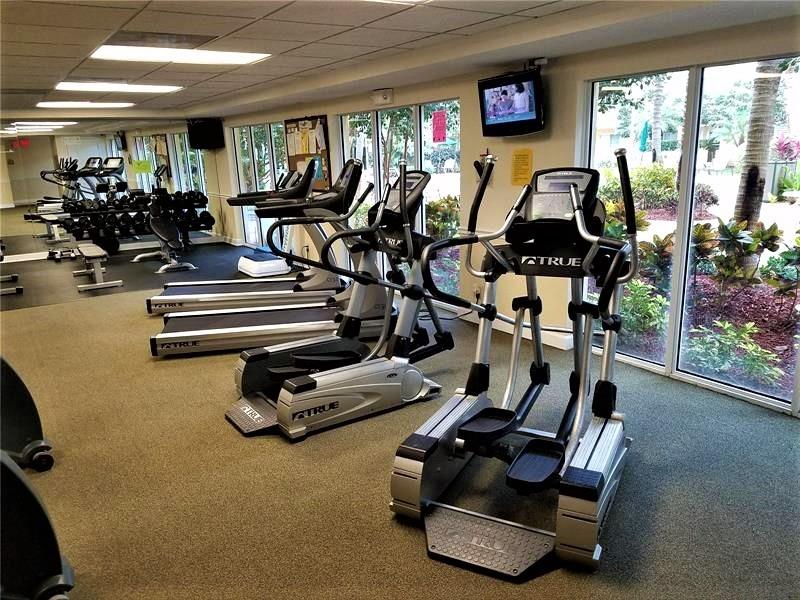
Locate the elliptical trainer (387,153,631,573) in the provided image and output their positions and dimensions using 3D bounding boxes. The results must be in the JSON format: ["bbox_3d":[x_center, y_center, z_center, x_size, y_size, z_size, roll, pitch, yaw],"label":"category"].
[{"bbox_3d":[0.660,0.089,2.990,0.898,1.601,1.754,5,16,27],"label":"elliptical trainer"}]

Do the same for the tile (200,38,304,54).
[{"bbox_3d":[-1.017,-1.754,4.148,0.610,0.020,0.610,-12,17,-33],"label":"tile"}]

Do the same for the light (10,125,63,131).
[{"bbox_3d":[-8.787,-4.176,14.546,1.220,0.070,0.610,-12,17,-33],"label":"light"}]

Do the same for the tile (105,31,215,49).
[{"bbox_3d":[-1.523,-1.656,3.819,0.610,0.030,0.610,-12,17,-33],"label":"tile"}]

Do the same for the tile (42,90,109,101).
[{"bbox_3d":[-3.793,-2.401,7.052,0.610,0.020,0.610,-12,17,-33],"label":"tile"}]

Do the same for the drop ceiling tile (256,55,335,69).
[{"bbox_3d":[-0.859,-1.973,4.967,0.610,0.020,0.610,-12,17,-33],"label":"drop ceiling tile"}]

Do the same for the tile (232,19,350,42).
[{"bbox_3d":[-0.672,-1.641,3.660,0.600,0.020,0.600,-12,17,-33],"label":"tile"}]

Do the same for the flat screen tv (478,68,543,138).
[{"bbox_3d":[0.855,-1.480,4.503,0.500,0.430,0.110,11,28,41],"label":"flat screen tv"}]

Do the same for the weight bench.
[{"bbox_3d":[-4.176,-0.450,8.170,0.500,0.440,1.250,-12,17,-33],"label":"weight bench"}]

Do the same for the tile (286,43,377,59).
[{"bbox_3d":[-0.514,-1.859,4.477,0.610,0.020,0.610,-12,17,-33],"label":"tile"}]

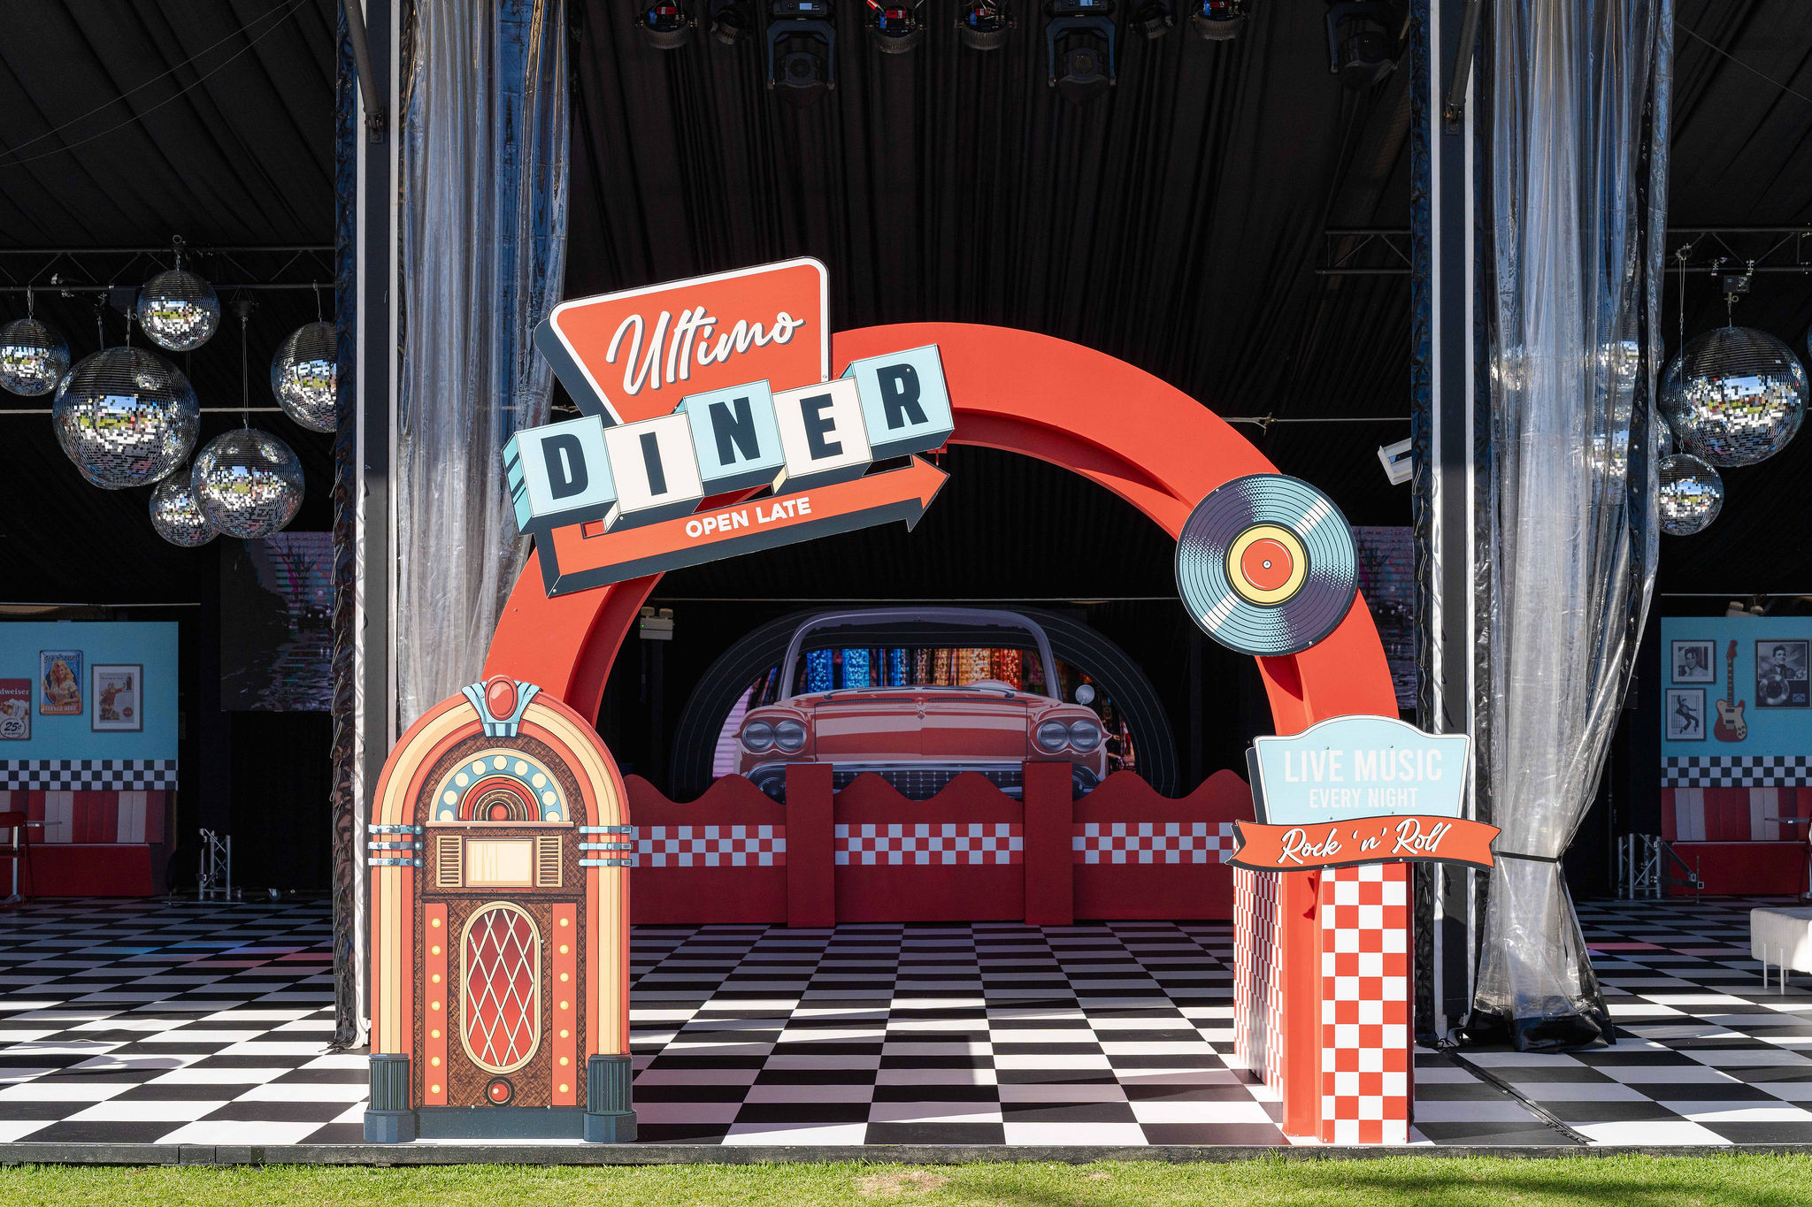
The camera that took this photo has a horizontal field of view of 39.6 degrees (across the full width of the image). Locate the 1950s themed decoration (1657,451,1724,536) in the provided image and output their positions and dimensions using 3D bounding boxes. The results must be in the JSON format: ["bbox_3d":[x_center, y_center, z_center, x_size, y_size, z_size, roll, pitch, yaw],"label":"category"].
[{"bbox_3d":[4.968,-0.692,16.100,0.520,0.520,0.520,0,-2,1],"label":"1950s themed decoration"}]

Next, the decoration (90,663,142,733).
[{"bbox_3d":[-6.939,0.838,22.150,0.451,0.600,0.030,0,-2,1],"label":"decoration"}]

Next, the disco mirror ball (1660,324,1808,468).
[{"bbox_3d":[5.882,-1.468,17.900,1.000,1.000,1.000,0,-2,1],"label":"disco mirror ball"}]

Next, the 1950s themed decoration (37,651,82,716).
[{"bbox_3d":[-7.498,0.707,22.300,0.388,0.577,0.025,0,-2,1],"label":"1950s themed decoration"}]

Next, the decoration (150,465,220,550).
[{"bbox_3d":[-4.811,-0.647,16.900,0.530,0.530,0.530,0,-2,1],"label":"decoration"}]

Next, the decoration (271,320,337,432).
[{"bbox_3d":[-3.847,-1.504,16.700,0.735,0.735,0.735,0,-2,1],"label":"decoration"}]

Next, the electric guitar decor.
[{"bbox_3d":[7.193,0.766,21.950,0.300,0.905,0.050,0,-2,1],"label":"electric guitar decor"}]

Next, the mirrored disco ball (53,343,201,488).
[{"bbox_3d":[-5.539,-1.325,17.880,1.000,1.000,1.000,0,-2,0],"label":"mirrored disco ball"}]

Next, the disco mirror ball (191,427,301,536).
[{"bbox_3d":[-4.318,-0.789,16.500,0.725,0.725,0.725,0,-2,0],"label":"disco mirror ball"}]

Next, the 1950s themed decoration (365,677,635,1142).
[{"bbox_3d":[-1.442,1.091,8.950,0.955,1.650,0.090,0,-2,1],"label":"1950s themed decoration"}]

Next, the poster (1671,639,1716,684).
[{"bbox_3d":[6.947,0.518,22.200,0.390,0.395,0.025,0,-2,1],"label":"poster"}]

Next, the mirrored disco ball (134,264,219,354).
[{"bbox_3d":[-4.536,-1.829,15.700,0.500,0.500,0.500,0,-2,0],"label":"mirrored disco ball"}]

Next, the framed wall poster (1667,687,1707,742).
[{"bbox_3d":[6.810,0.976,21.950,0.356,0.468,0.030,0,-2,1],"label":"framed wall poster"}]

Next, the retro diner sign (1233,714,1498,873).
[{"bbox_3d":[1.640,0.682,9.010,0.978,0.563,0.050,0,-2,1],"label":"retro diner sign"}]

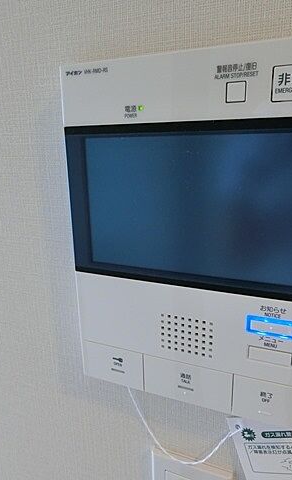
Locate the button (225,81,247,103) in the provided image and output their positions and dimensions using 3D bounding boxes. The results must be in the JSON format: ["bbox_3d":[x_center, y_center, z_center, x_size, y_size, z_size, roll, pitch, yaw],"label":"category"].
[{"bbox_3d":[0.052,-0.086,0.203,0.011,0.011,0.003,5,16,22],"label":"button"}]

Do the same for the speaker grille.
[{"bbox_3d":[0.030,0.070,0.256,0.039,0.029,0.004,5,16,22],"label":"speaker grille"}]

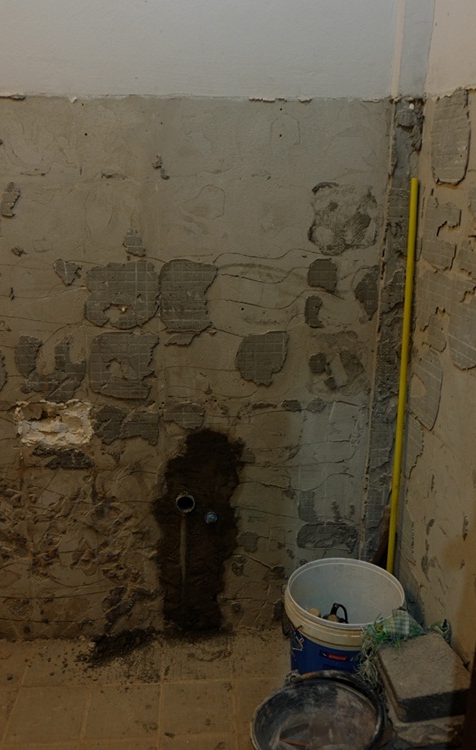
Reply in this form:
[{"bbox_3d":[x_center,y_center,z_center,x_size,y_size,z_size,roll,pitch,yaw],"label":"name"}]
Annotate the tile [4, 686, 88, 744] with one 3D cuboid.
[{"bbox_3d":[-0.509,0.921,1.805,0.198,0.010,0.198,-1,17,-3],"label":"tile"}]

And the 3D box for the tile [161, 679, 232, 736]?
[{"bbox_3d":[-0.110,0.914,1.827,0.198,0.010,0.198,-1,17,-3],"label":"tile"}]

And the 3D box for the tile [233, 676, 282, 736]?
[{"bbox_3d":[0.090,0.910,1.838,0.198,0.010,0.198,-1,17,-3],"label":"tile"}]

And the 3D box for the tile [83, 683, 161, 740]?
[{"bbox_3d":[-0.310,0.917,1.816,0.198,0.010,0.198,-1,17,-3],"label":"tile"}]

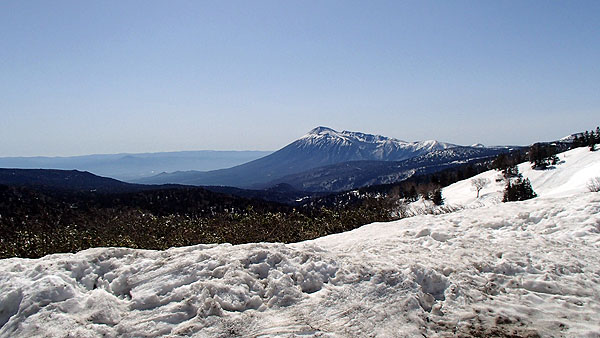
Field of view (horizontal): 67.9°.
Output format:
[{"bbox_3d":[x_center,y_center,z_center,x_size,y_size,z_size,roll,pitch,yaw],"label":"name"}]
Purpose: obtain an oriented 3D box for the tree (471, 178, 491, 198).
[{"bbox_3d":[39.807,4.245,98.000,4.300,4.500,4.100,1,3,0],"label":"tree"}]

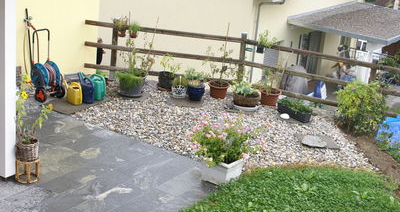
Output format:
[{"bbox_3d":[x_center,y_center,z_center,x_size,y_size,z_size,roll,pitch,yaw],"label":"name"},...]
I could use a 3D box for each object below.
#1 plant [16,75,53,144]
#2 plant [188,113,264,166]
[{"bbox_3d":[-1.676,0.034,6.700,0.370,0.690,0.320,6,19,0],"label":"plant"},{"bbox_3d":[0.296,0.365,7.337,0.750,0.500,0.670,17,22,30],"label":"plant"}]

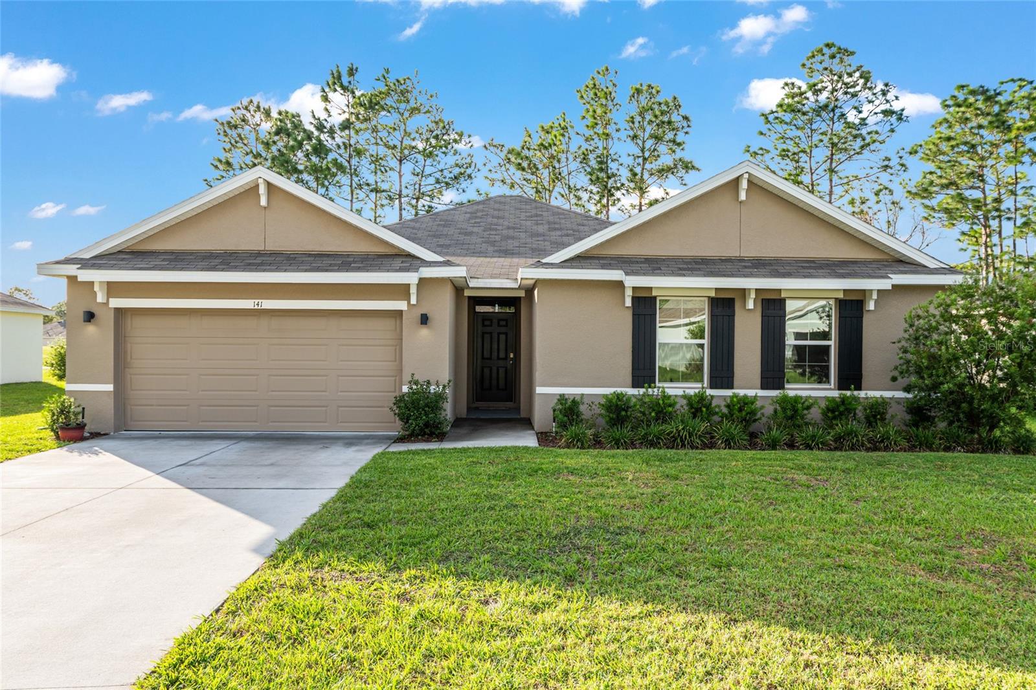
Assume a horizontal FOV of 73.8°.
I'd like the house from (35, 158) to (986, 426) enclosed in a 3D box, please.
[{"bbox_3d":[-0.372,-1.359,18.490,15.400,5.650,14.600,0,0,-1],"label":"house"}]

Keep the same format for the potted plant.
[{"bbox_3d":[-7.261,1.133,11.050,0.680,0.738,0.580,1,0,-1],"label":"potted plant"}]

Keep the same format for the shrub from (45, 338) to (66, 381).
[{"bbox_3d":[-16.486,0.528,25.000,1.250,1.583,1.250,1,0,-1],"label":"shrub"}]

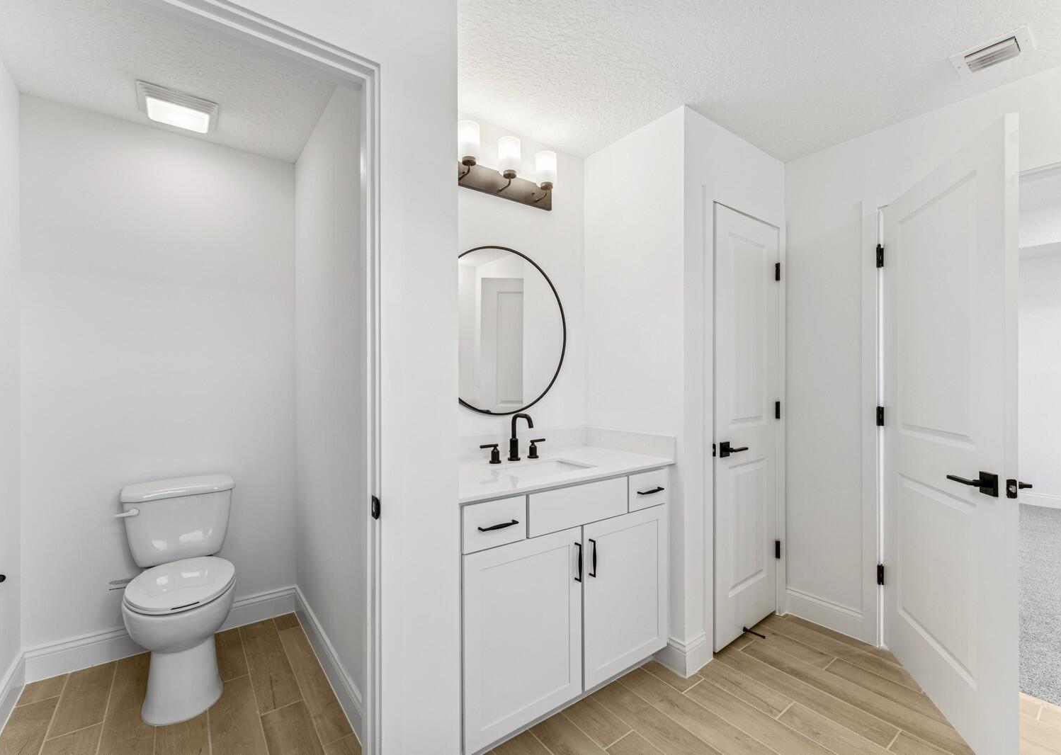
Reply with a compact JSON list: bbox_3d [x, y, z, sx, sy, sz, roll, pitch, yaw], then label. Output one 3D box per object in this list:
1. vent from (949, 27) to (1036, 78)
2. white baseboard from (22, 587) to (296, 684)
[{"bbox_3d":[1.648,-1.151,1.574,0.207,0.018,0.193,0,0,-36],"label":"vent"},{"bbox_3d":[-1.700,1.212,2.129,1.000,0.135,0.016,0,0,-35],"label":"white baseboard"}]

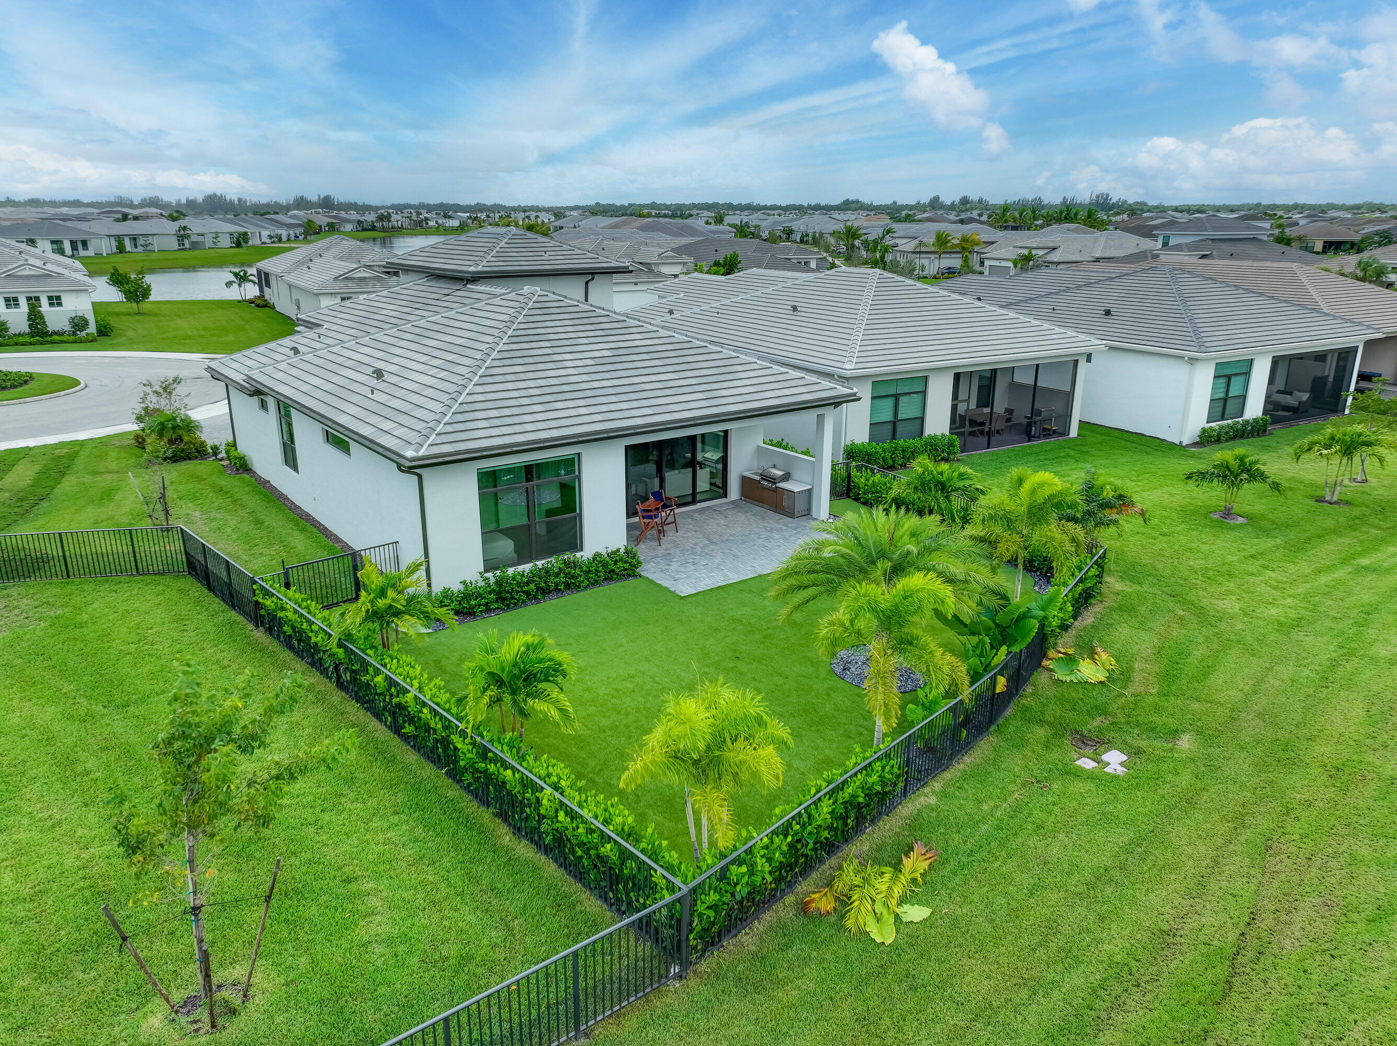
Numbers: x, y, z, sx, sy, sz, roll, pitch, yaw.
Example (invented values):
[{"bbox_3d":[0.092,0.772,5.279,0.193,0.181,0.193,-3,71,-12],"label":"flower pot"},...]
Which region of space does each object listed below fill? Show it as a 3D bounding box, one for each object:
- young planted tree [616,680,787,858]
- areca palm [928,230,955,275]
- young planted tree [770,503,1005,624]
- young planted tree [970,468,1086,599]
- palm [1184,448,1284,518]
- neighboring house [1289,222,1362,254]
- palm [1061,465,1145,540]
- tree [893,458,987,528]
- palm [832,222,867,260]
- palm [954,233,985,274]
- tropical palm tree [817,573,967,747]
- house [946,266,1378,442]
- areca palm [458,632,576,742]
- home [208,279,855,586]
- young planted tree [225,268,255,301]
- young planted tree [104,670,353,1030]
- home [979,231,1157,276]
[{"bbox_3d":[0.138,3.712,13.074,2.250,3.200,2.200,0,18,1],"label":"young planted tree"},{"bbox_3d":[33.050,-36.551,130.861,3.400,5.800,3.400,0,18,0],"label":"areca palm"},{"bbox_3d":[3.896,1.439,19.902,4.600,3.350,4.500,4,18,11],"label":"young planted tree"},{"bbox_3d":[7.515,0.299,22.202,2.600,3.250,2.600,0,18,0],"label":"young planted tree"},{"bbox_3d":[16.954,-1.252,30.474,2.800,2.050,2.800,10,20,28],"label":"palm"},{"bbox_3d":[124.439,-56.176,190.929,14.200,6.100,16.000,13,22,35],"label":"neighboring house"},{"bbox_3d":[9.999,0.211,24.333,2.250,3.000,2.250,8,19,22],"label":"palm"},{"bbox_3d":[6.752,-0.500,27.154,2.400,2.600,2.400,5,18,14],"label":"tree"},{"bbox_3d":[25.206,-46.850,161.636,5.300,6.200,5.300,0,18,0],"label":"palm"},{"bbox_3d":[40.025,-39.713,143.186,4.200,6.100,4.200,5,18,14],"label":"palm"},{"bbox_3d":[3.092,2.673,15.993,2.450,3.400,2.400,4,18,12],"label":"tropical palm tree"},{"bbox_3d":[20.206,-9.991,50.162,13.400,6.600,21.500,-10,20,-28],"label":"house"},{"bbox_3d":[-3.003,2.831,15.845,1.950,2.350,1.950,0,18,0],"label":"areca palm"},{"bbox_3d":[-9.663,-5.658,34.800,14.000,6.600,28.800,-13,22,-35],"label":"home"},{"bbox_3d":[-43.823,-22.812,92.888,2.800,3.000,2.800,0,18,0],"label":"young planted tree"},{"bbox_3d":[-5.512,3.748,11.199,2.600,4.250,2.500,-10,20,-28],"label":"young planted tree"},{"bbox_3d":[50.115,-36.385,132.166,18.000,6.600,19.000,12,21,32],"label":"home"}]

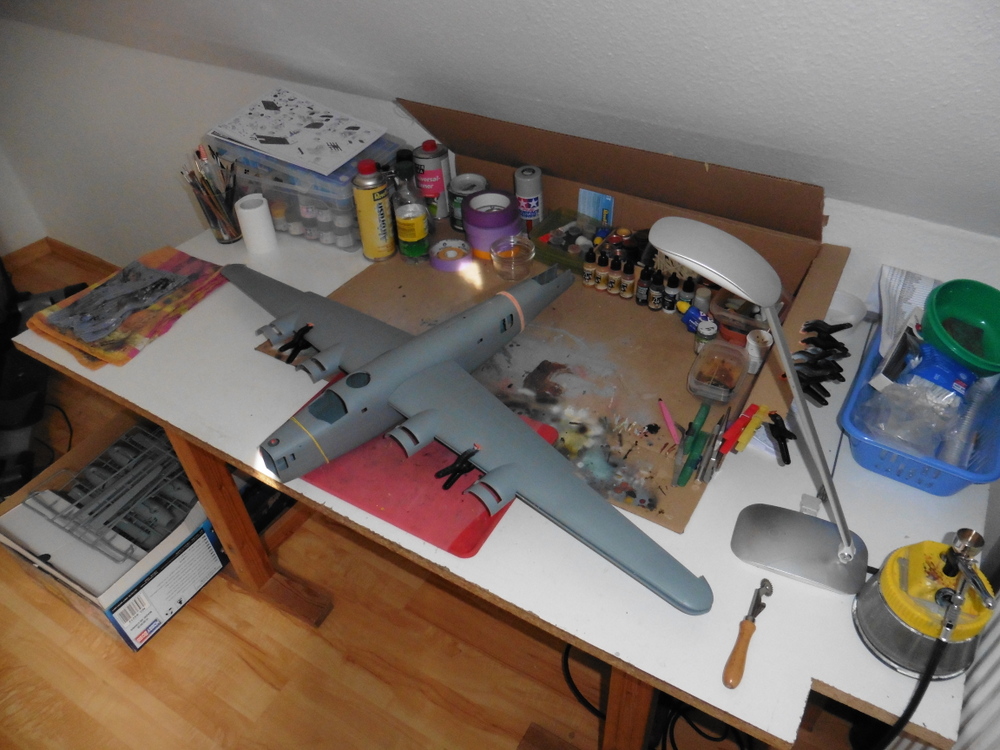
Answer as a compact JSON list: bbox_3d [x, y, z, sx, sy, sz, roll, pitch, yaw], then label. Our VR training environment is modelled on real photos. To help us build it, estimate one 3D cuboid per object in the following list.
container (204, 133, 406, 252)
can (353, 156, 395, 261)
[{"bbox_3d":[-0.409,-0.433,1.536,0.356,0.171,0.232,17,44,20],"label":"container"},{"bbox_3d":[-0.254,-0.329,1.392,0.067,0.194,0.067,-1,41,1],"label":"can"}]

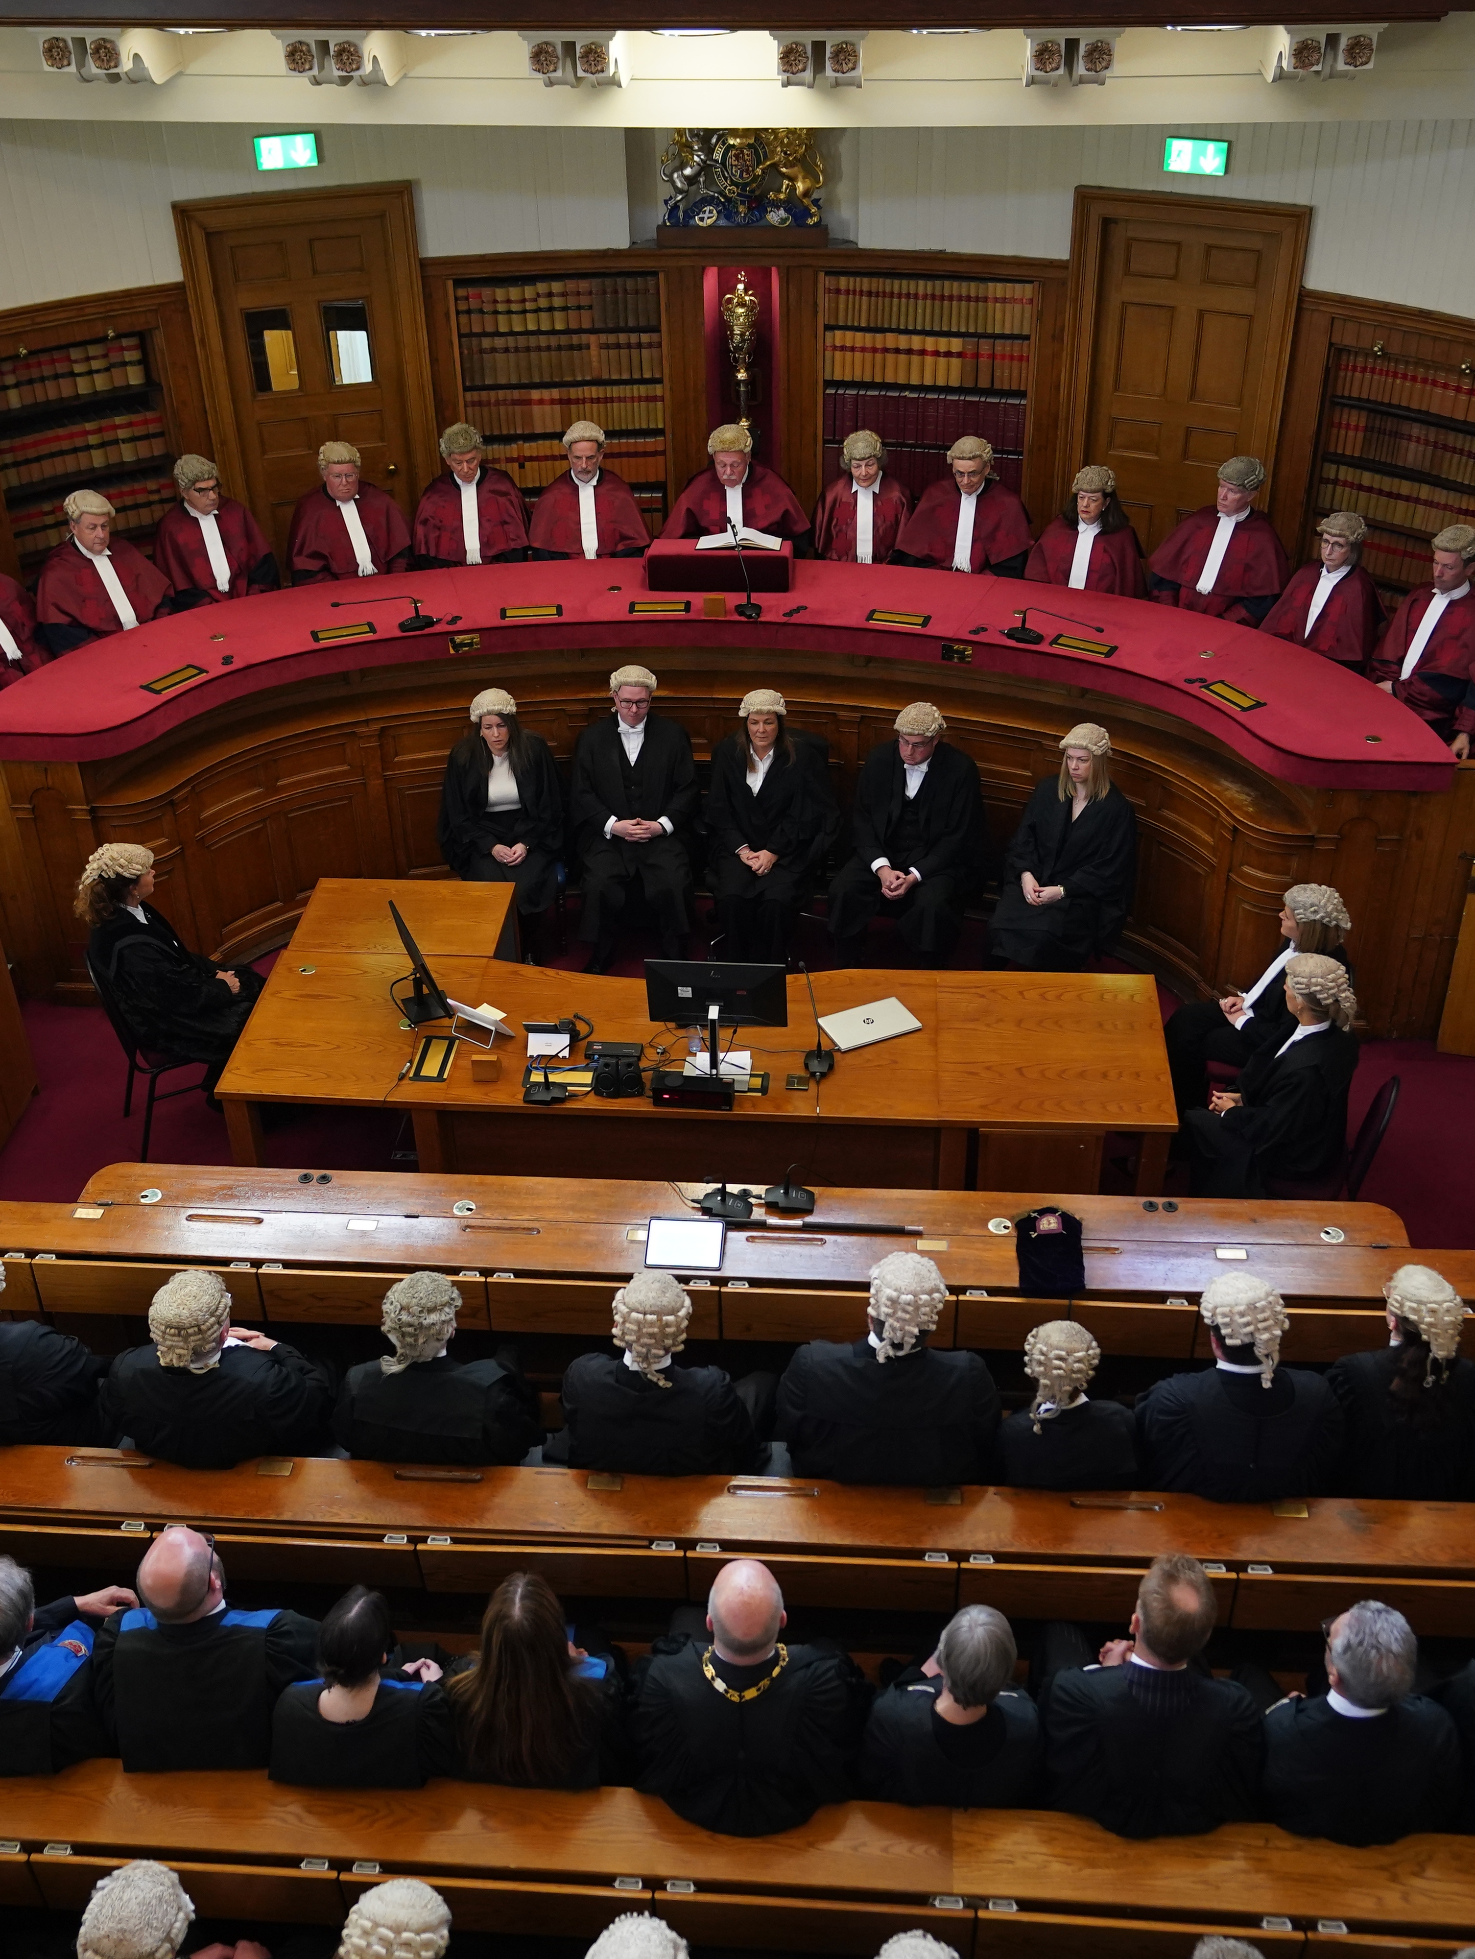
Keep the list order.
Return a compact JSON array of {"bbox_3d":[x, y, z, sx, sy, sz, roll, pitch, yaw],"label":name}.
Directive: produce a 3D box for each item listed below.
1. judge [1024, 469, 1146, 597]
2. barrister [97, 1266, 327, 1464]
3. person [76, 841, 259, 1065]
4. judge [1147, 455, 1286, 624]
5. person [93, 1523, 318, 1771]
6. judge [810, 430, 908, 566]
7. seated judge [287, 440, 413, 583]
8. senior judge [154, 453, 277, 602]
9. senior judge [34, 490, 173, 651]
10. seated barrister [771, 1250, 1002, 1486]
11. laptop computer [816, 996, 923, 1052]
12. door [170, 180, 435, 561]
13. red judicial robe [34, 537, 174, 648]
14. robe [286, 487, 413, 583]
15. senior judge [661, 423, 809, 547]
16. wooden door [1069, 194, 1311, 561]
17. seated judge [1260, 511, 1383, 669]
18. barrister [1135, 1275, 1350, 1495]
[{"bbox_3d":[1.710,-1.918,9.864,0.570,1.220,0.760,10,36,16],"label":"judge"},{"bbox_3d":[-1.516,1.280,6.149,0.640,1.300,0.800,7,35,12],"label":"barrister"},{"bbox_3d":[-2.229,-0.016,8.112,0.820,1.280,0.560,-13,36,-17],"label":"person"},{"bbox_3d":[2.148,-1.671,9.004,0.606,1.394,0.758,20,39,28],"label":"judge"},{"bbox_3d":[-1.286,1.780,5.084,0.556,1.313,0.788,3,34,6],"label":"person"},{"bbox_3d":[0.583,-1.928,9.454,0.485,1.343,0.758,4,35,7],"label":"judge"},{"bbox_3d":[-1.879,-1.964,9.842,0.640,1.370,0.800,-10,34,-13],"label":"seated judge"},{"bbox_3d":[-2.614,-1.990,10.048,0.620,1.300,0.780,-14,36,-18],"label":"senior judge"},{"bbox_3d":[-2.986,-1.714,9.652,0.640,1.300,0.780,-21,39,-27],"label":"senior judge"},{"bbox_3d":[0.457,1.200,5.791,0.600,1.360,0.800,1,33,4],"label":"seated barrister"},{"bbox_3d":[0.491,0.172,7.235,0.328,0.018,0.215,-16,37,-21],"label":"laptop computer"},{"bbox_3d":[-2.278,-3.160,10.871,1.270,2.270,0.150,-13,35,-17],"label":"door"},{"bbox_3d":[-3.020,-1.749,9.689,0.640,0.800,0.600,-21,39,-27],"label":"red judicial robe"},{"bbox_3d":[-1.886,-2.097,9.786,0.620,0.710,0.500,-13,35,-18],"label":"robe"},{"bbox_3d":[-0.025,-2.205,10.286,0.720,1.290,0.820,0,34,2],"label":"senior judge"},{"bbox_3d":[2.356,-3.079,10.645,1.250,2.235,0.150,16,37,24],"label":"wooden door"},{"bbox_3d":[2.709,-1.571,9.314,0.570,1.220,0.760,23,41,31],"label":"seated judge"},{"bbox_3d":[1.412,1.302,5.714,0.570,1.400,0.720,2,34,4],"label":"barrister"}]

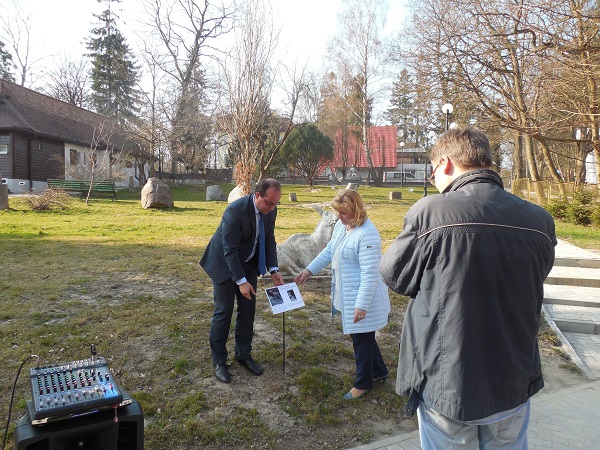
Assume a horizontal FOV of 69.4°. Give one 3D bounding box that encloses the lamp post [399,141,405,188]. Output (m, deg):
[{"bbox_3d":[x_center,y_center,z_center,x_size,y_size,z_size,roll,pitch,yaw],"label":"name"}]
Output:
[{"bbox_3d":[8.215,-4.834,34.694,0.420,3.650,0.420,0,6,0],"label":"lamp post"}]

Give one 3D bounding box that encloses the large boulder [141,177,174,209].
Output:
[{"bbox_3d":[-4.657,-1.107,14.160,1.080,1.000,0.900,0,6,0],"label":"large boulder"}]

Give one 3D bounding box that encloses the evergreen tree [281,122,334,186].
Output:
[{"bbox_3d":[0.548,-5.088,31.655,4.000,4.750,3.900,0,6,0],"label":"evergreen tree"}]

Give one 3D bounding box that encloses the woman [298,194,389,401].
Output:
[{"bbox_3d":[0.340,0.522,3.387,0.740,1.620,0.500,-3,6,-25],"label":"woman"}]

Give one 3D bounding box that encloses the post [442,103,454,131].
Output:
[{"bbox_3d":[5.397,-2.586,15.823,0.420,3.620,0.420,0,6,0],"label":"post"}]

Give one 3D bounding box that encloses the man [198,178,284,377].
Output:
[{"bbox_3d":[-0.480,0.448,3.681,0.700,1.670,0.580,5,7,41],"label":"man"}]

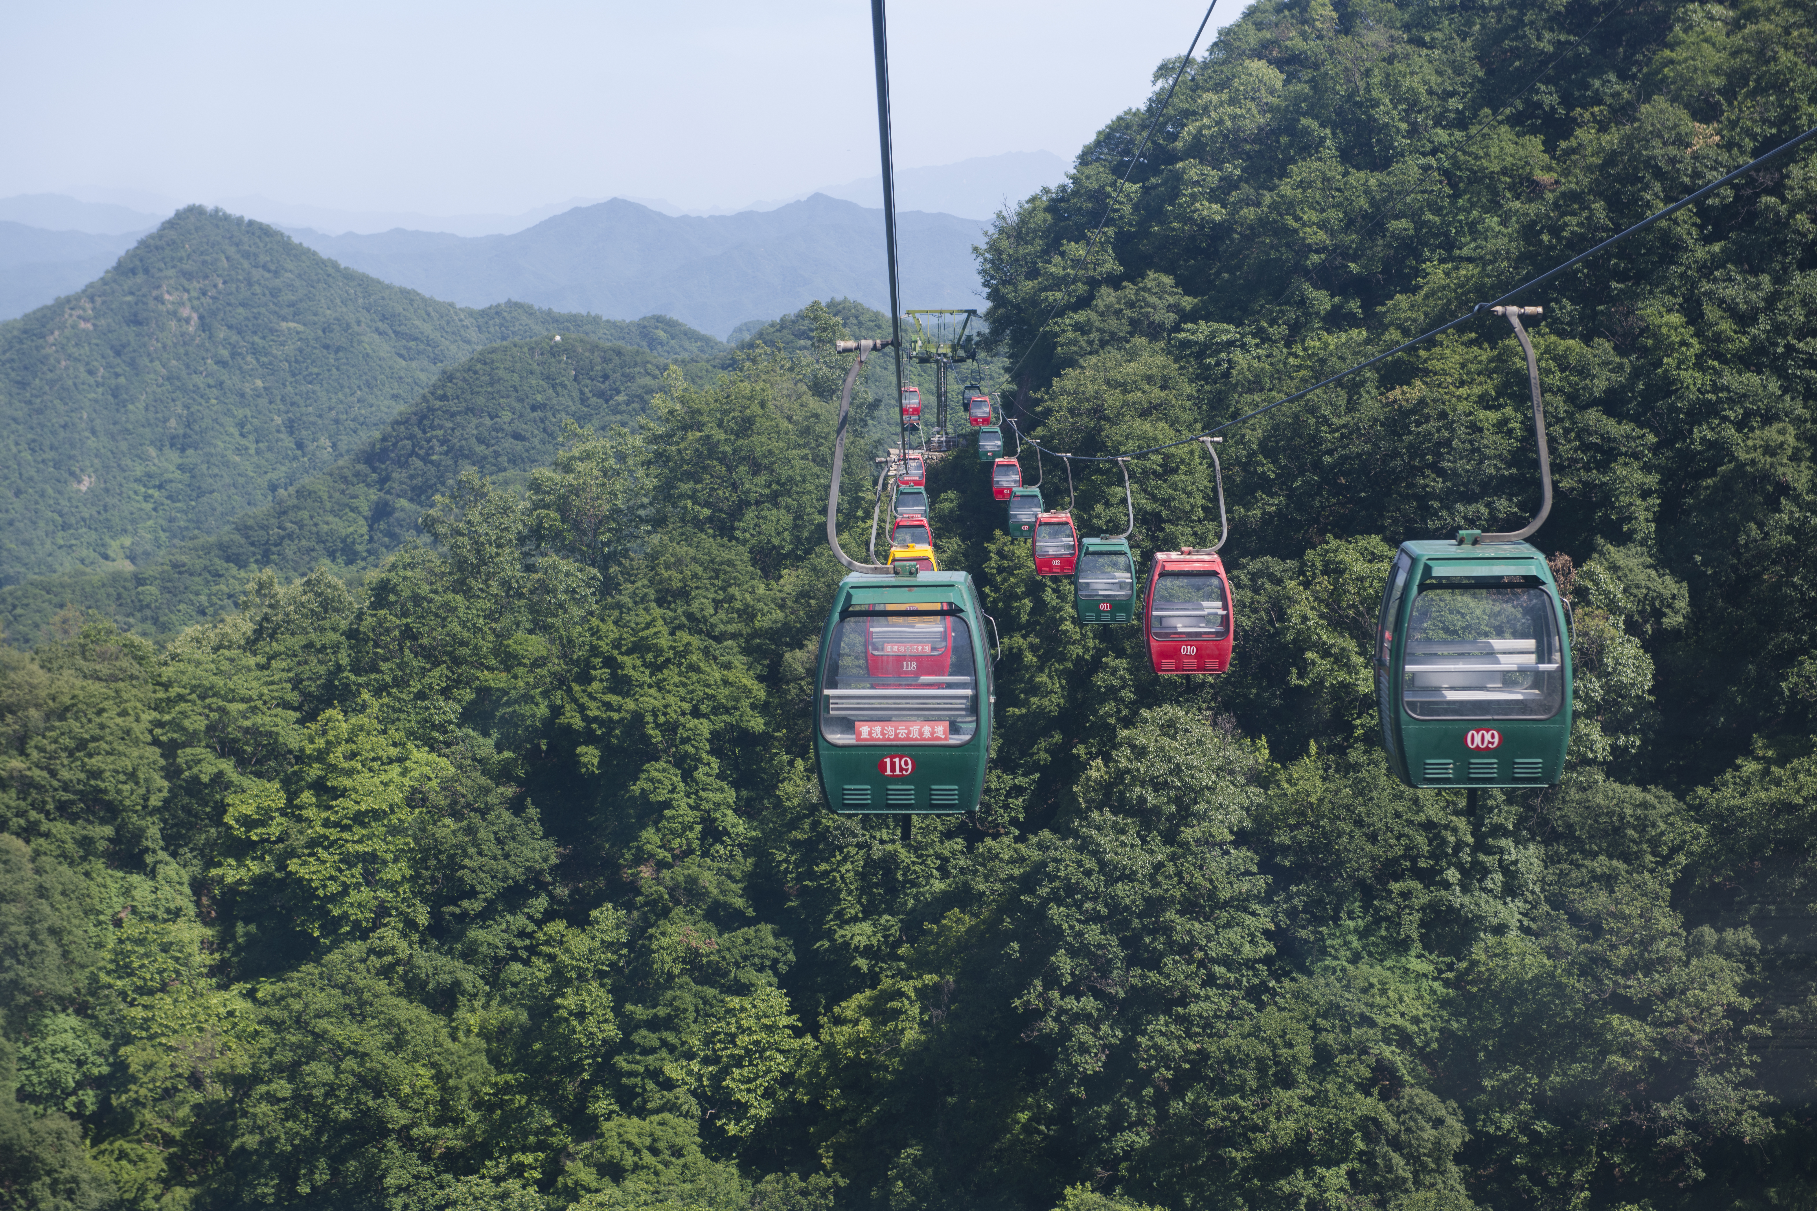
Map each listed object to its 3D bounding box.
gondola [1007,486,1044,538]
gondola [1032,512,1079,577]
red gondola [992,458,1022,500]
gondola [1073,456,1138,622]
[{"bbox_3d":[4.535,-3.613,136.800,1.380,1.850,1.600,0,5,0],"label":"gondola"},{"bbox_3d":[4.541,-1.901,109.200,1.380,1.880,1.600,0,5,0],"label":"gondola"},{"bbox_3d":[4.547,-5.854,164.000,1.380,1.850,1.600,0,5,0],"label":"red gondola"},{"bbox_3d":[4.484,-1.464,80.400,1.380,3.700,1.600,0,5,0],"label":"gondola"}]

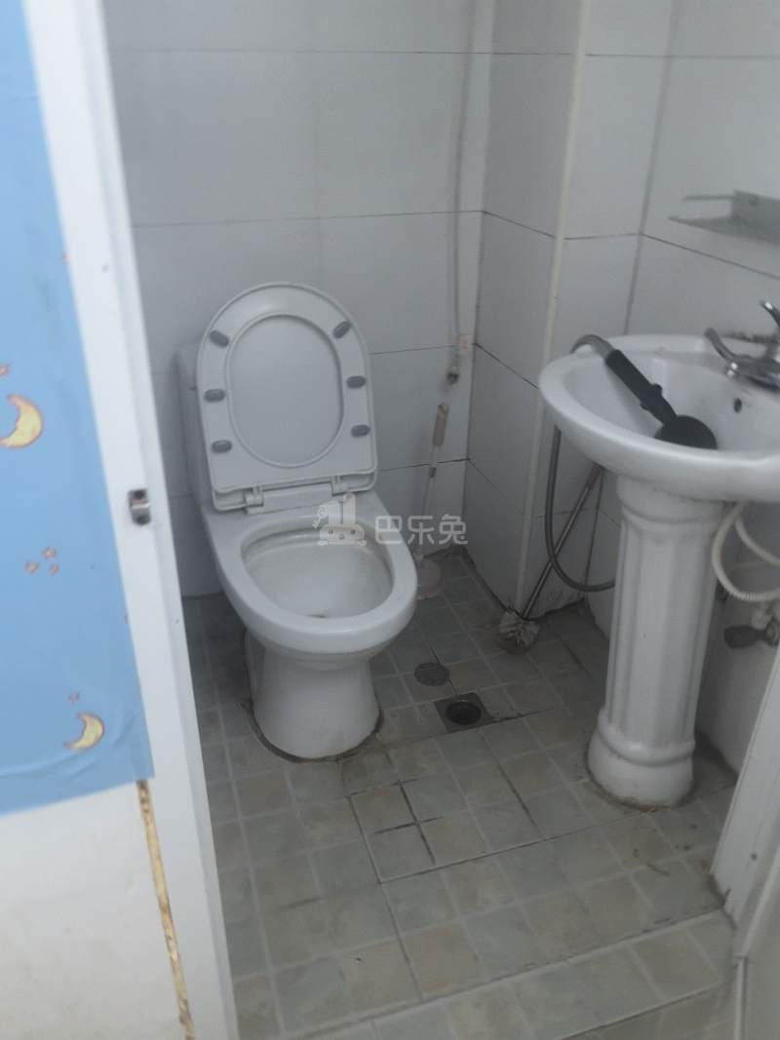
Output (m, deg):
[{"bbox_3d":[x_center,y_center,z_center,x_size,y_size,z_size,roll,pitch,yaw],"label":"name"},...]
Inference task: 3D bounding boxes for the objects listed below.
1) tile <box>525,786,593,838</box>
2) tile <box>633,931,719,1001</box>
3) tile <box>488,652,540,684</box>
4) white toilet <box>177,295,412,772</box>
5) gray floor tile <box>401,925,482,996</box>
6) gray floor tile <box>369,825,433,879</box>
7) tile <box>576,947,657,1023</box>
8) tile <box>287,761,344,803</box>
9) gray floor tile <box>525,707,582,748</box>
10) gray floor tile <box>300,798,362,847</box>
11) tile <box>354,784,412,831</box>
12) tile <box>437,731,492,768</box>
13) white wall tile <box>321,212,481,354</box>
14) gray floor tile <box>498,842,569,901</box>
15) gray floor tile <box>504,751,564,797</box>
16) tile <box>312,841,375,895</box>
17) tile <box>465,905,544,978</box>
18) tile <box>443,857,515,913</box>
[{"bbox_3d":[0.299,0.528,1.459,0.095,0.010,0.095,-8,30,-15],"label":"tile"},{"bbox_3d":[0.427,0.666,1.217,0.093,0.010,0.092,-8,30,-15],"label":"tile"},{"bbox_3d":[0.278,0.334,1.816,0.093,0.010,0.093,-8,30,-15],"label":"tile"},{"bbox_3d":[-0.170,-0.002,1.598,0.364,0.825,0.745,-8,29,-16],"label":"white toilet"},{"bbox_3d":[0.077,0.664,1.224,0.092,0.010,0.092,-8,29,-15],"label":"gray floor tile"},{"bbox_3d":[0.018,0.570,1.385,0.093,0.010,0.093,-8,30,-15],"label":"gray floor tile"},{"bbox_3d":[0.338,0.679,1.190,0.093,0.010,0.092,-8,30,-15],"label":"tile"},{"bbox_3d":[-0.140,0.498,1.534,0.092,0.010,0.092,-8,29,-15],"label":"tile"},{"bbox_3d":[0.337,0.429,1.668,0.092,0.010,0.092,-8,29,-15],"label":"gray floor tile"},{"bbox_3d":[-0.107,0.539,1.442,0.093,0.010,0.093,-8,31,-15],"label":"gray floor tile"},{"bbox_3d":[-0.013,0.521,1.462,0.095,0.010,0.095,-8,30,-15],"label":"tile"},{"bbox_3d":[0.146,0.453,1.596,0.093,0.010,0.093,-8,31,-15],"label":"tile"},{"bbox_3d":[0.027,-0.540,1.866,0.374,0.305,0.010,-8,30,-15],"label":"white wall tile"},{"bbox_3d":[0.238,0.591,1.361,0.092,0.010,0.092,-8,29,-15],"label":"gray floor tile"},{"bbox_3d":[0.271,0.485,1.542,0.093,0.010,0.093,-8,30,-15],"label":"gray floor tile"},{"bbox_3d":[-0.078,0.587,1.367,0.092,0.010,0.092,-8,29,-15],"label":"tile"},{"bbox_3d":[0.173,0.647,1.245,0.096,0.010,0.096,-8,29,-16],"label":"tile"},{"bbox_3d":[0.143,0.600,1.329,0.090,0.010,0.089,-8,30,-15],"label":"tile"}]

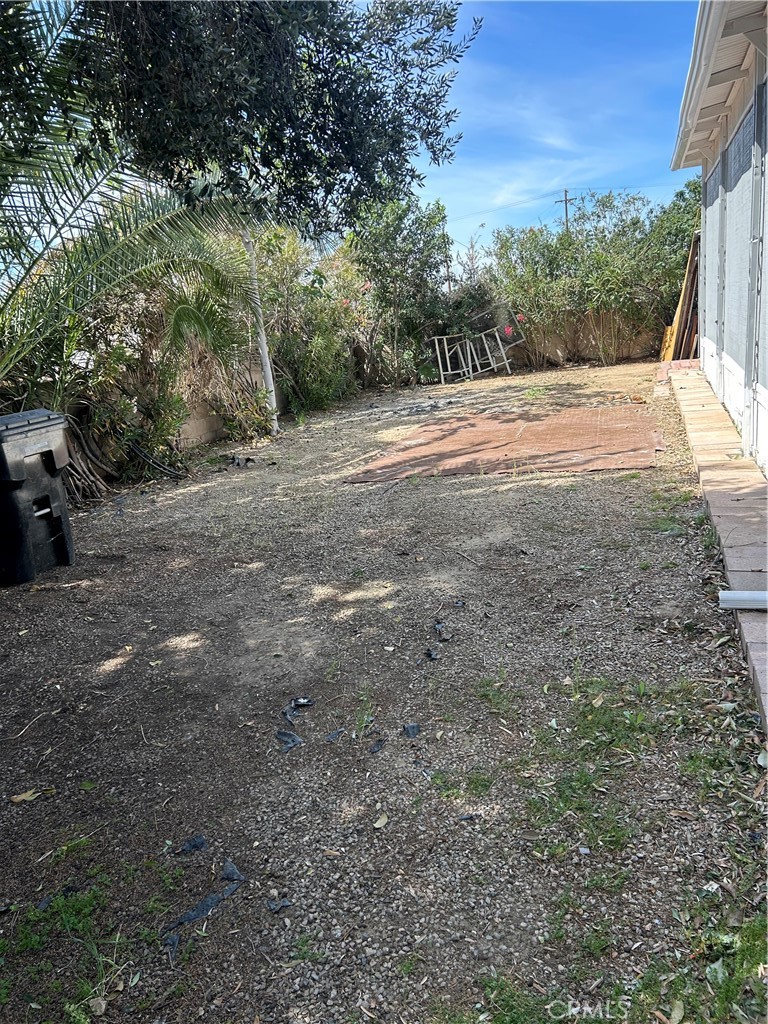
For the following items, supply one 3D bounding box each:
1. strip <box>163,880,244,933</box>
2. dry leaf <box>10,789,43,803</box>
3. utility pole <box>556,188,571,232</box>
[{"bbox_3d":[-0.468,1.032,2.003,0.045,0.025,0.246,7,19,38],"label":"strip"},{"bbox_3d":[-1.193,0.953,2.568,0.087,0.020,0.058,-16,18,-37],"label":"dry leaf"},{"bbox_3d":[18.239,-25.890,76.422,2.200,11.329,0.300,-1,15,14],"label":"utility pole"}]

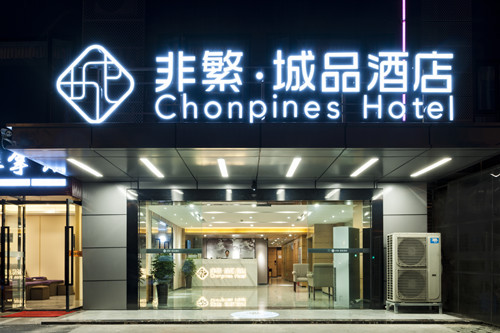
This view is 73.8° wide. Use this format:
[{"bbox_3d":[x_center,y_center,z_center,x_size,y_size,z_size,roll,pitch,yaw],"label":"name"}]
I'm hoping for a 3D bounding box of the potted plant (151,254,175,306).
[{"bbox_3d":[-1.970,2.570,7.550,0.540,1.150,0.520,0,-3,0],"label":"potted plant"}]

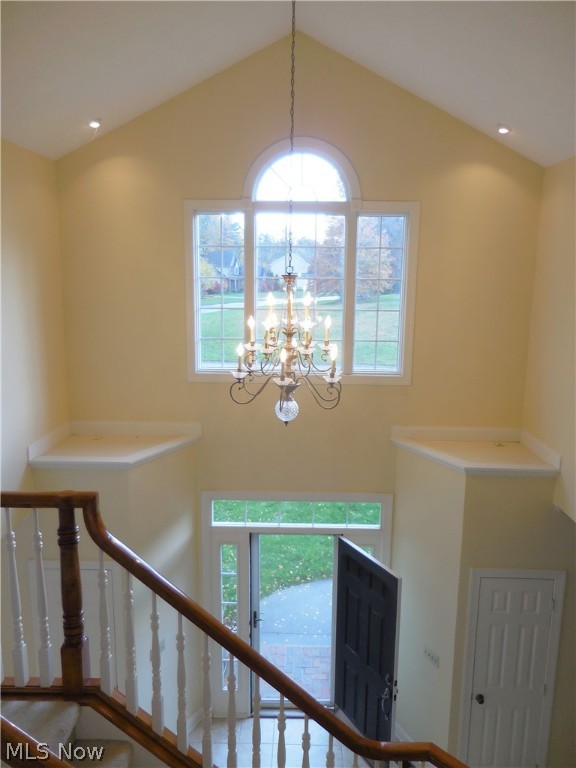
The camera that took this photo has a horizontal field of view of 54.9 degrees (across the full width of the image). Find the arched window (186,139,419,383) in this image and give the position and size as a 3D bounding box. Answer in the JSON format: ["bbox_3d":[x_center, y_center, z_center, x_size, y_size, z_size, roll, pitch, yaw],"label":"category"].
[{"bbox_3d":[0.117,-1.085,5.049,2.110,2.203,0.080,1,10,2],"label":"arched window"}]

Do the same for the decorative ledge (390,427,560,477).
[{"bbox_3d":[1.596,0.580,4.863,1.240,0.208,0.825,1,10,2],"label":"decorative ledge"}]

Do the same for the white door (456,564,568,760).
[{"bbox_3d":[1.921,2.601,4.825,0.801,2.140,0.070,1,10,2],"label":"white door"}]

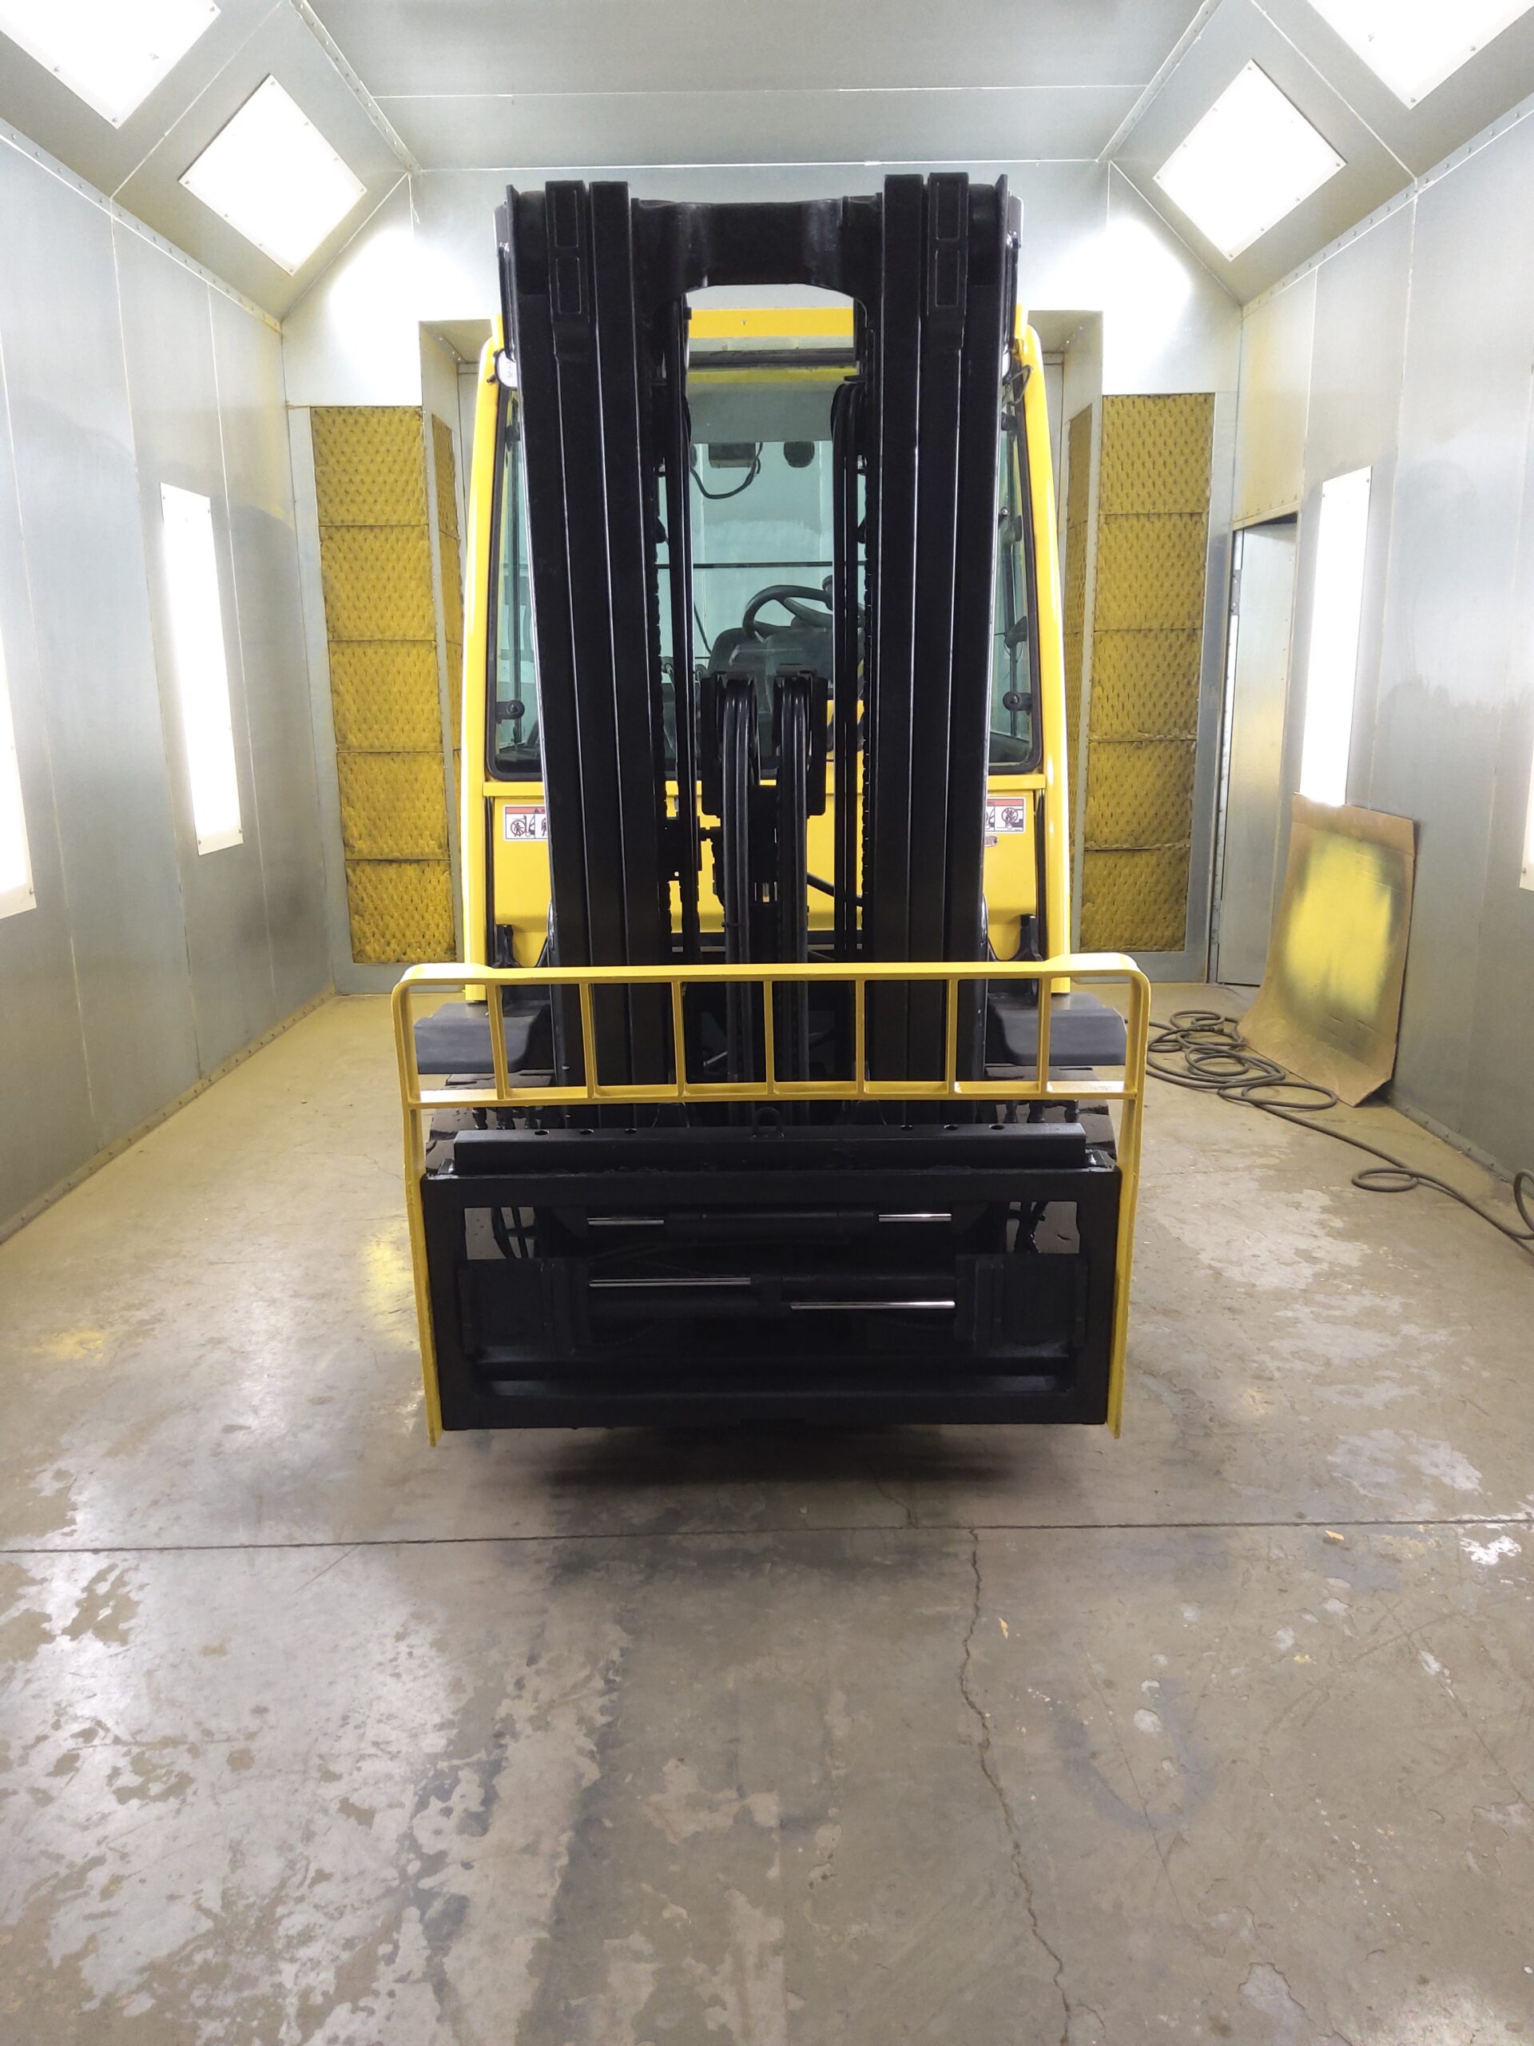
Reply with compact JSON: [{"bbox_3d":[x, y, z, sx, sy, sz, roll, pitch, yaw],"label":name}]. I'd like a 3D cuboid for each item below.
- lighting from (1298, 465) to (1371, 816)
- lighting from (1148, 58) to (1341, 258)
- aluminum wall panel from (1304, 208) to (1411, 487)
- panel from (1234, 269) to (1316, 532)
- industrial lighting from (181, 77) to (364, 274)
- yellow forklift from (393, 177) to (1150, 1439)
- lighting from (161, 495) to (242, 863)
[{"bbox_3d":[2.153,-1.384,5.826,0.040,1.310,0.488,-1,13,0],"label":"lighting"},{"bbox_3d":[1.810,-3.252,5.871,0.477,0.040,1.305,41,9,-9],"label":"lighting"},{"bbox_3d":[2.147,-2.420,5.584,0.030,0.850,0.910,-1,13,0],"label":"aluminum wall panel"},{"bbox_3d":[2.142,-2.595,6.486,0.030,0.910,0.920,-1,13,0],"label":"panel"},{"bbox_3d":[-1.848,-3.194,5.868,0.477,0.040,1.310,-44,9,9],"label":"industrial lighting"},{"bbox_3d":[-0.009,-0.558,4.006,1.420,2.280,3.050,-1,13,0],"label":"yellow forklift"},{"bbox_3d":[-2.126,-1.313,5.809,0.040,1.315,0.488,-1,13,0],"label":"lighting"}]

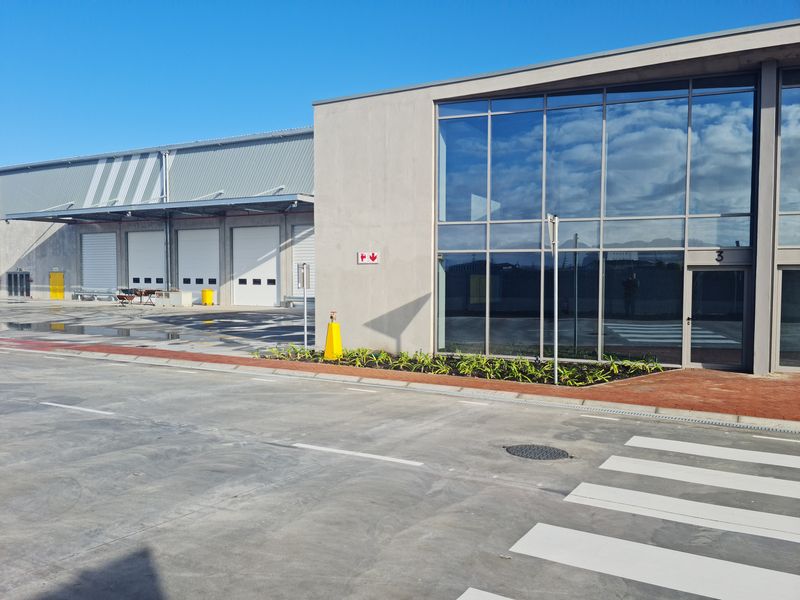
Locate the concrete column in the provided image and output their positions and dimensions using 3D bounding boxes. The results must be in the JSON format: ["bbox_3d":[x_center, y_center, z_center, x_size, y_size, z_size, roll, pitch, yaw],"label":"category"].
[{"bbox_3d":[6.889,-1.494,11.733,0.250,5.820,0.300,2,3,30],"label":"concrete column"}]

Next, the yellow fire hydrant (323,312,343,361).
[{"bbox_3d":[-1.487,0.779,13.946,0.310,1.070,0.310,2,3,38],"label":"yellow fire hydrant"}]

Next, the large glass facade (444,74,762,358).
[{"bbox_3d":[3.840,-1.526,13.178,6.425,5.727,0.200,1,3,20],"label":"large glass facade"}]

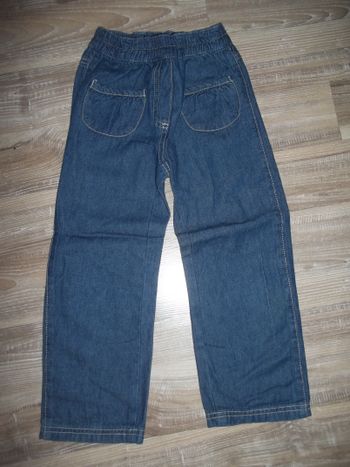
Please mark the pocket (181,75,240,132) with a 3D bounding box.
[{"bbox_3d":[0.062,-0.224,0.745,0.097,0.013,0.095,-5,81,-1],"label":"pocket"}]

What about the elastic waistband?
[{"bbox_3d":[-0.026,-0.336,0.763,0.255,0.027,0.061,-1,81,0],"label":"elastic waistband"}]

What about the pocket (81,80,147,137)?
[{"bbox_3d":[-0.104,-0.216,0.744,0.102,0.013,0.095,3,81,1],"label":"pocket"}]

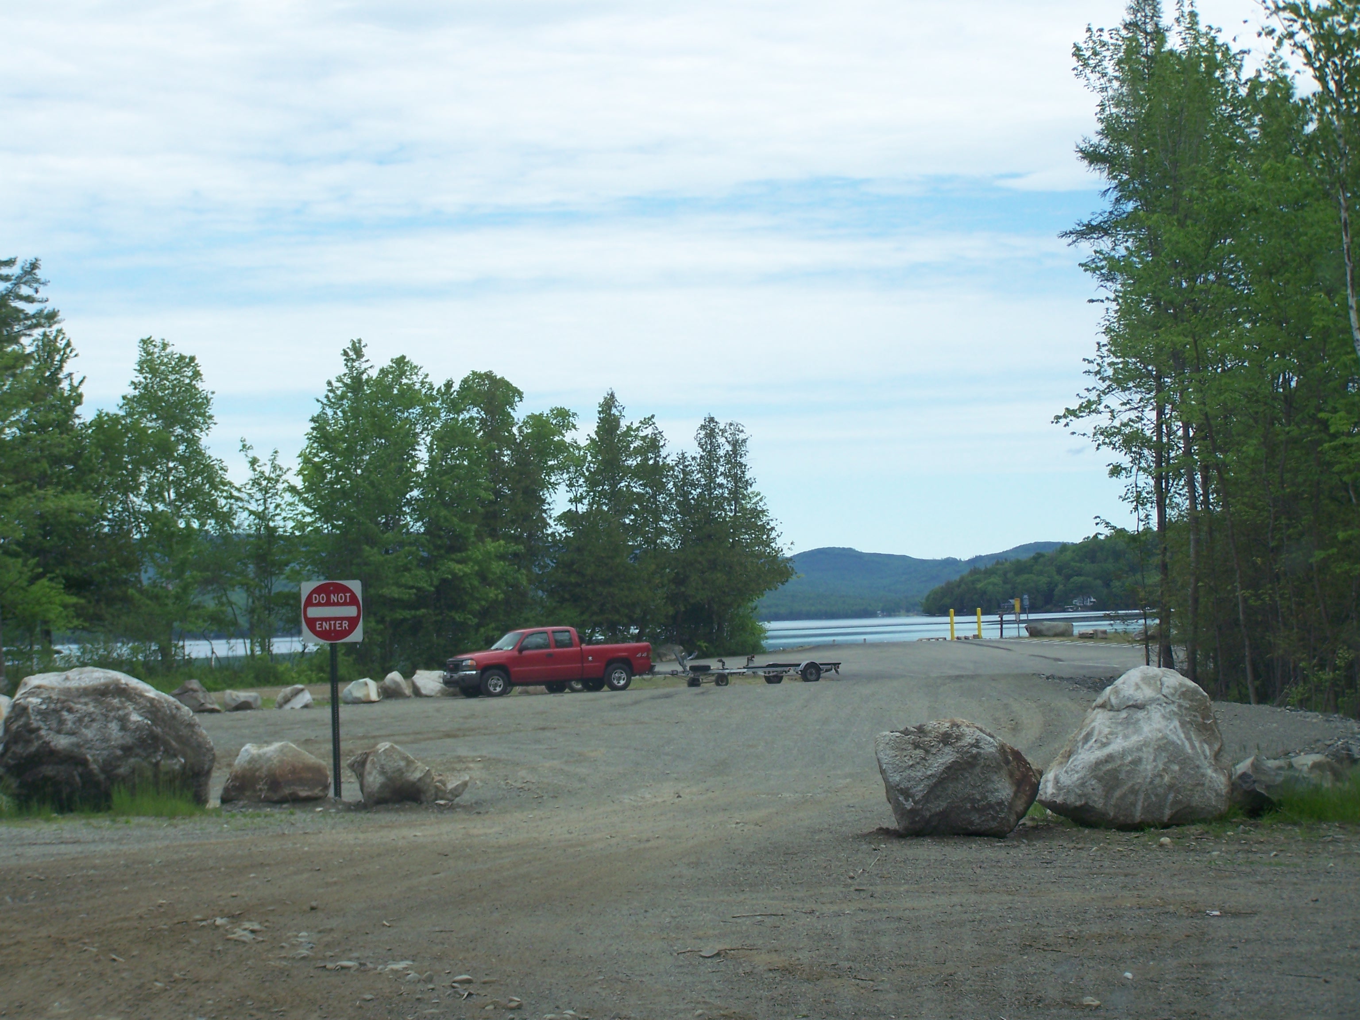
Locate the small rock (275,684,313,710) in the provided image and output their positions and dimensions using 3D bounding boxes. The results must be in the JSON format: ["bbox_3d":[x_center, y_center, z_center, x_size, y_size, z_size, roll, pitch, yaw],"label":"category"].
[{"bbox_3d":[-9.802,4.746,68.800,0.970,0.620,0.750,-2,-2,-8],"label":"small rock"}]

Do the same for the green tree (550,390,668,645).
[{"bbox_3d":[-3.069,0.637,116.000,5.183,11.412,5.000,-2,-2,-2],"label":"green tree"}]

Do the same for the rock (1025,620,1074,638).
[{"bbox_3d":[13.892,4.498,102.000,1.830,0.580,0.950,-2,-2,8],"label":"rock"}]

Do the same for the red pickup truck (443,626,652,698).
[{"bbox_3d":[-3.665,4.125,74.500,5.800,1.880,2.000,-1,-2,-26],"label":"red pickup truck"}]

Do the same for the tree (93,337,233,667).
[{"bbox_3d":[-19.831,-0.245,104.000,5.381,12.758,5.200,-1,-2,-11],"label":"tree"}]

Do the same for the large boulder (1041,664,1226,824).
[{"bbox_3d":[3.498,1.827,20.900,1.466,1.253,1.300,-2,-2,9],"label":"large boulder"}]

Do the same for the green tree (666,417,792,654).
[{"bbox_3d":[1.914,0.988,105.000,4.800,9.100,4.600,-2,-2,1],"label":"green tree"}]

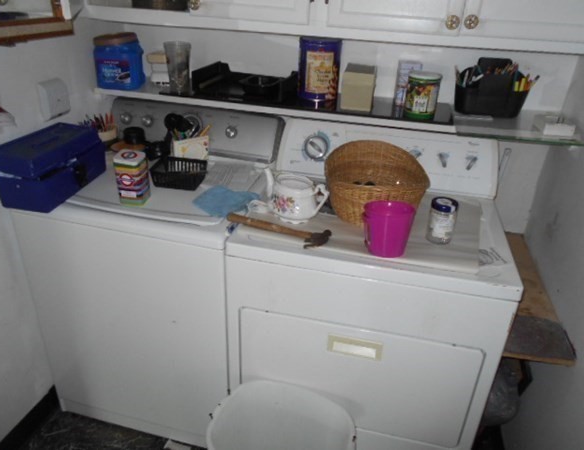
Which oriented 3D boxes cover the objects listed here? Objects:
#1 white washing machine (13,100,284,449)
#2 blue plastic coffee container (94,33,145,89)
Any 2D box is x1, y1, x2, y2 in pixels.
[{"bbox_3d":[-0.453,0.146,1.728,0.688,1.090,0.670,8,27,11],"label":"white washing machine"},{"bbox_3d":[-0.602,-0.584,1.603,0.143,0.175,0.137,2,27,-1],"label":"blue plastic coffee container"}]

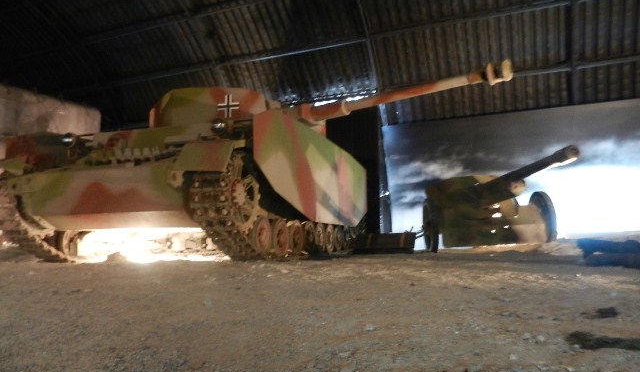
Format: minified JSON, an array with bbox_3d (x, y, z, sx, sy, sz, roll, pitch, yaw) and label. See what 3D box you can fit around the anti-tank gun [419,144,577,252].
[{"bbox_3d":[2.660,0.390,7.950,2.100,1.400,4.400,-2,-6,-14],"label":"anti-tank gun"}]

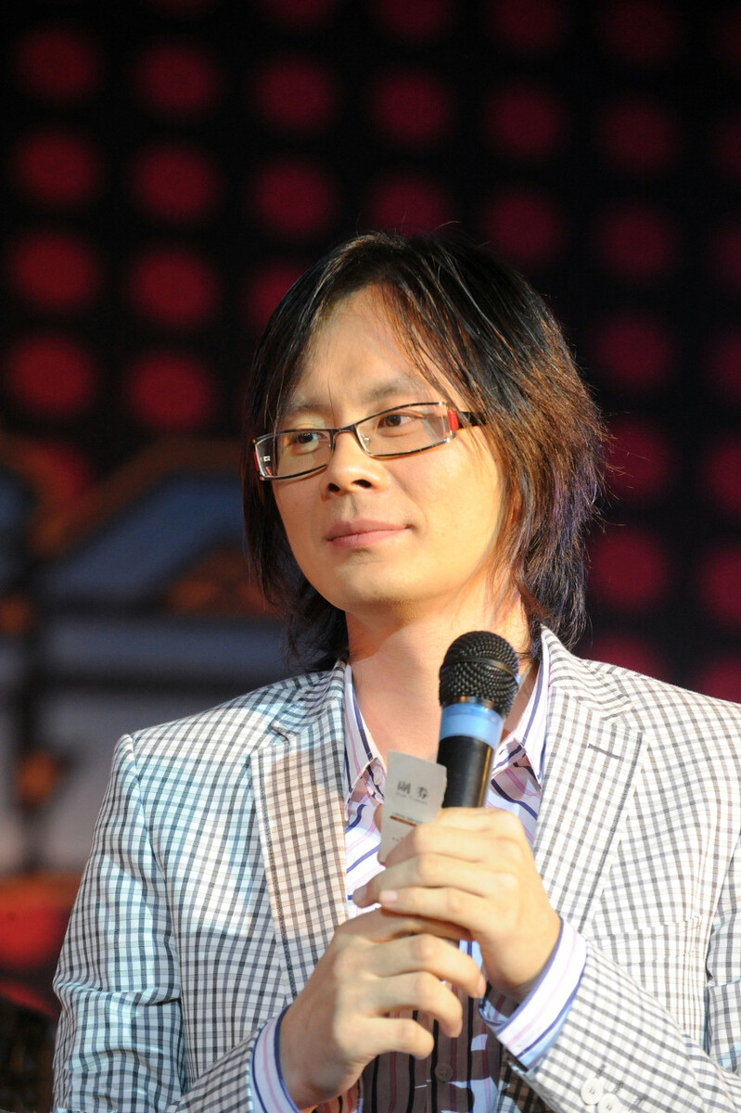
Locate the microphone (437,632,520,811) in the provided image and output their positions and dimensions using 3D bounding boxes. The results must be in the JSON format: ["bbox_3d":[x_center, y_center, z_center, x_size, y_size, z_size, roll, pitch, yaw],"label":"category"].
[{"bbox_3d":[0.054,0.155,3.930,0.052,0.230,0.052,8,-16,0],"label":"microphone"}]

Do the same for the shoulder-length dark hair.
[{"bbox_3d":[0.035,-0.071,4.080,0.225,0.285,0.240,-5,-5,30],"label":"shoulder-length dark hair"}]

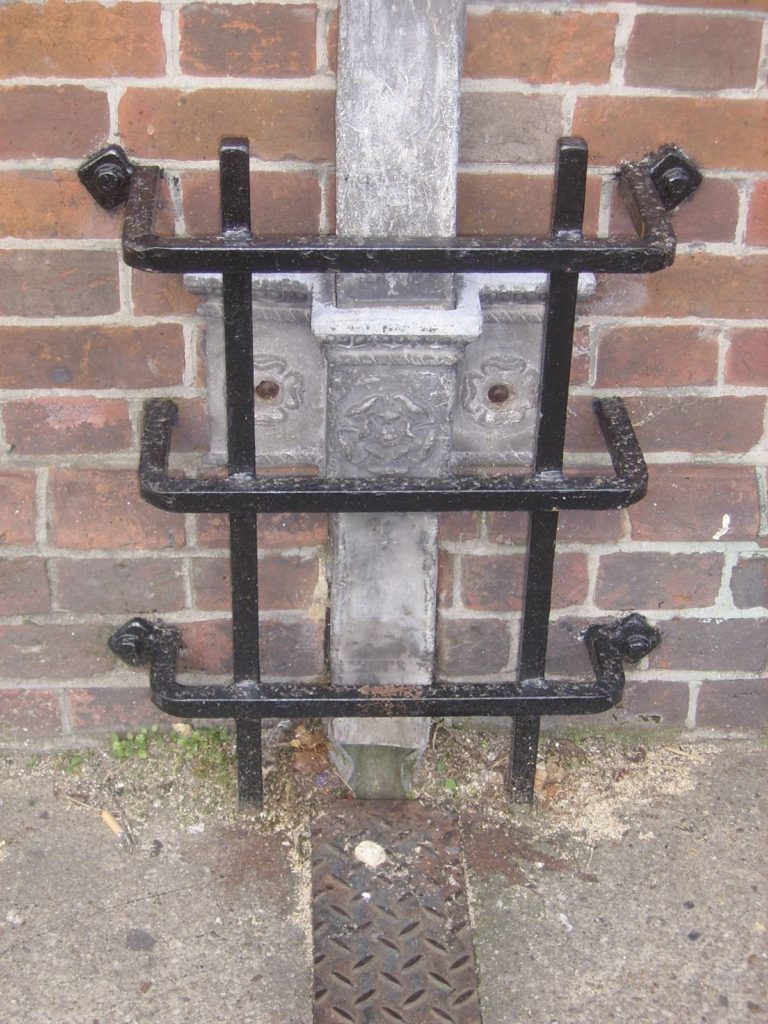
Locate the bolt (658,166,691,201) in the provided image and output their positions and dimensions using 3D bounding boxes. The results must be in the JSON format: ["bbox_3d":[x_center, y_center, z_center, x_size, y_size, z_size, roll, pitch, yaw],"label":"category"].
[{"bbox_3d":[0.243,-0.271,1.564,0.026,0.025,0.023,0,30,-4],"label":"bolt"}]

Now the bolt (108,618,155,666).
[{"bbox_3d":[-0.225,0.119,1.685,0.040,0.040,0.028,0,30,-4],"label":"bolt"}]

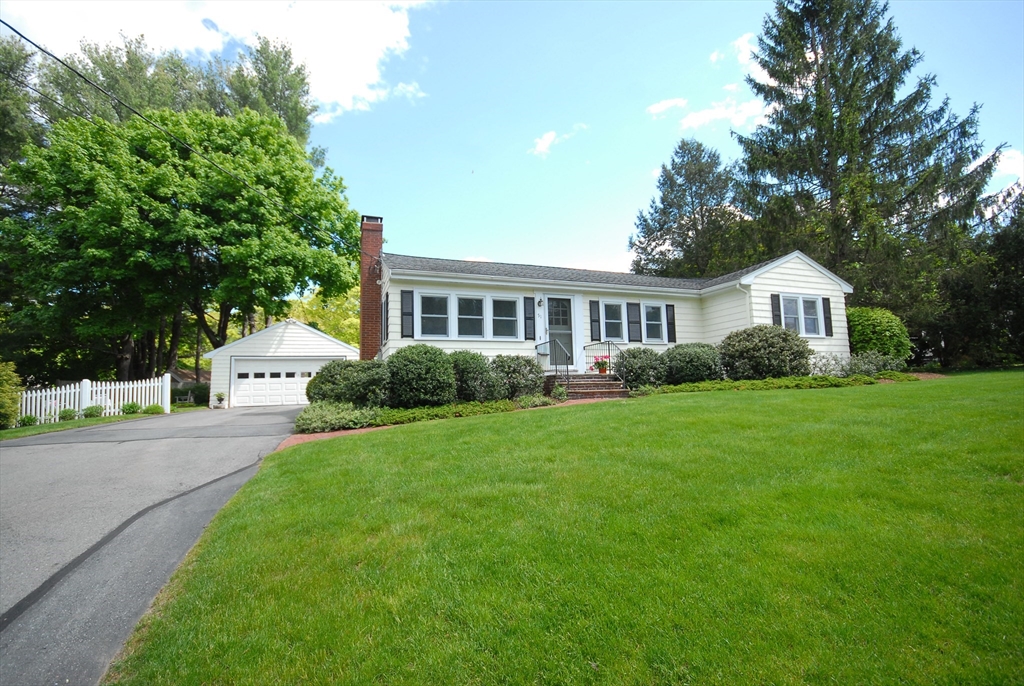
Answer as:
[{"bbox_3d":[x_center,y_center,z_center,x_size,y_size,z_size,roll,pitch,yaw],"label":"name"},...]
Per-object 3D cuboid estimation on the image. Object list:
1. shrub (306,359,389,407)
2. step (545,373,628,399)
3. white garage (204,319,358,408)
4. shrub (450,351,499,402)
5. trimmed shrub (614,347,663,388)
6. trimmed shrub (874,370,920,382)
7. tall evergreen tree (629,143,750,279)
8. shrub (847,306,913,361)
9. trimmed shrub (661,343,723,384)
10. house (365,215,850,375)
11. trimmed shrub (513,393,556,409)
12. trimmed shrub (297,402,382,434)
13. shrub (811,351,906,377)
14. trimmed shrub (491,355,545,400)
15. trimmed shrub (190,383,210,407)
[{"bbox_3d":[-3.475,0.908,9.231,1.850,1.100,1.600,1,-6,-19],"label":"shrub"},{"bbox_3d":[1.769,1.133,11.044,1.660,0.570,1.980,1,-6,-19],"label":"step"},{"bbox_3d":[-11.576,1.273,23.275,6.979,4.084,6.900,1,-6,-20],"label":"white garage"},{"bbox_3d":[-0.948,0.794,10.252,1.200,1.233,1.200,1,-6,-20],"label":"shrub"},{"bbox_3d":[3.449,0.713,11.585,1.380,1.180,1.350,1,-6,-19],"label":"trimmed shrub"},{"bbox_3d":[10.212,0.893,11.342,1.400,0.320,0.950,1,-6,-19],"label":"trimmed shrub"},{"bbox_3d":[13.875,-6.342,31.059,9.600,18.050,9.600,1,-6,-19],"label":"tall evergreen tree"},{"bbox_3d":[11.944,-0.181,14.118,2.150,2.097,2.100,1,-6,-20],"label":"shrub"},{"bbox_3d":[5.102,0.625,12.164,1.800,1.250,1.650,1,-6,-19],"label":"trimmed shrub"},{"bbox_3d":[2.367,-1.212,15.369,14.684,6.042,9.406,1,-6,-20],"label":"house"},{"bbox_3d":[0.502,1.278,9.539,0.880,0.343,0.700,1,-6,-20],"label":"trimmed shrub"},{"bbox_3d":[-3.367,1.423,8.246,1.500,0.544,1.100,1,-6,-20],"label":"trimmed shrub"},{"bbox_3d":[9.694,0.625,11.938,3.350,0.800,1.050,1,-6,-19],"label":"shrub"},{"bbox_3d":[0.137,0.850,10.633,1.250,1.131,1.200,-1,-6,0],"label":"trimmed shrub"},{"bbox_3d":[-18.254,3.013,25.000,1.200,1.400,1.150,1,-6,-19],"label":"trimmed shrub"}]

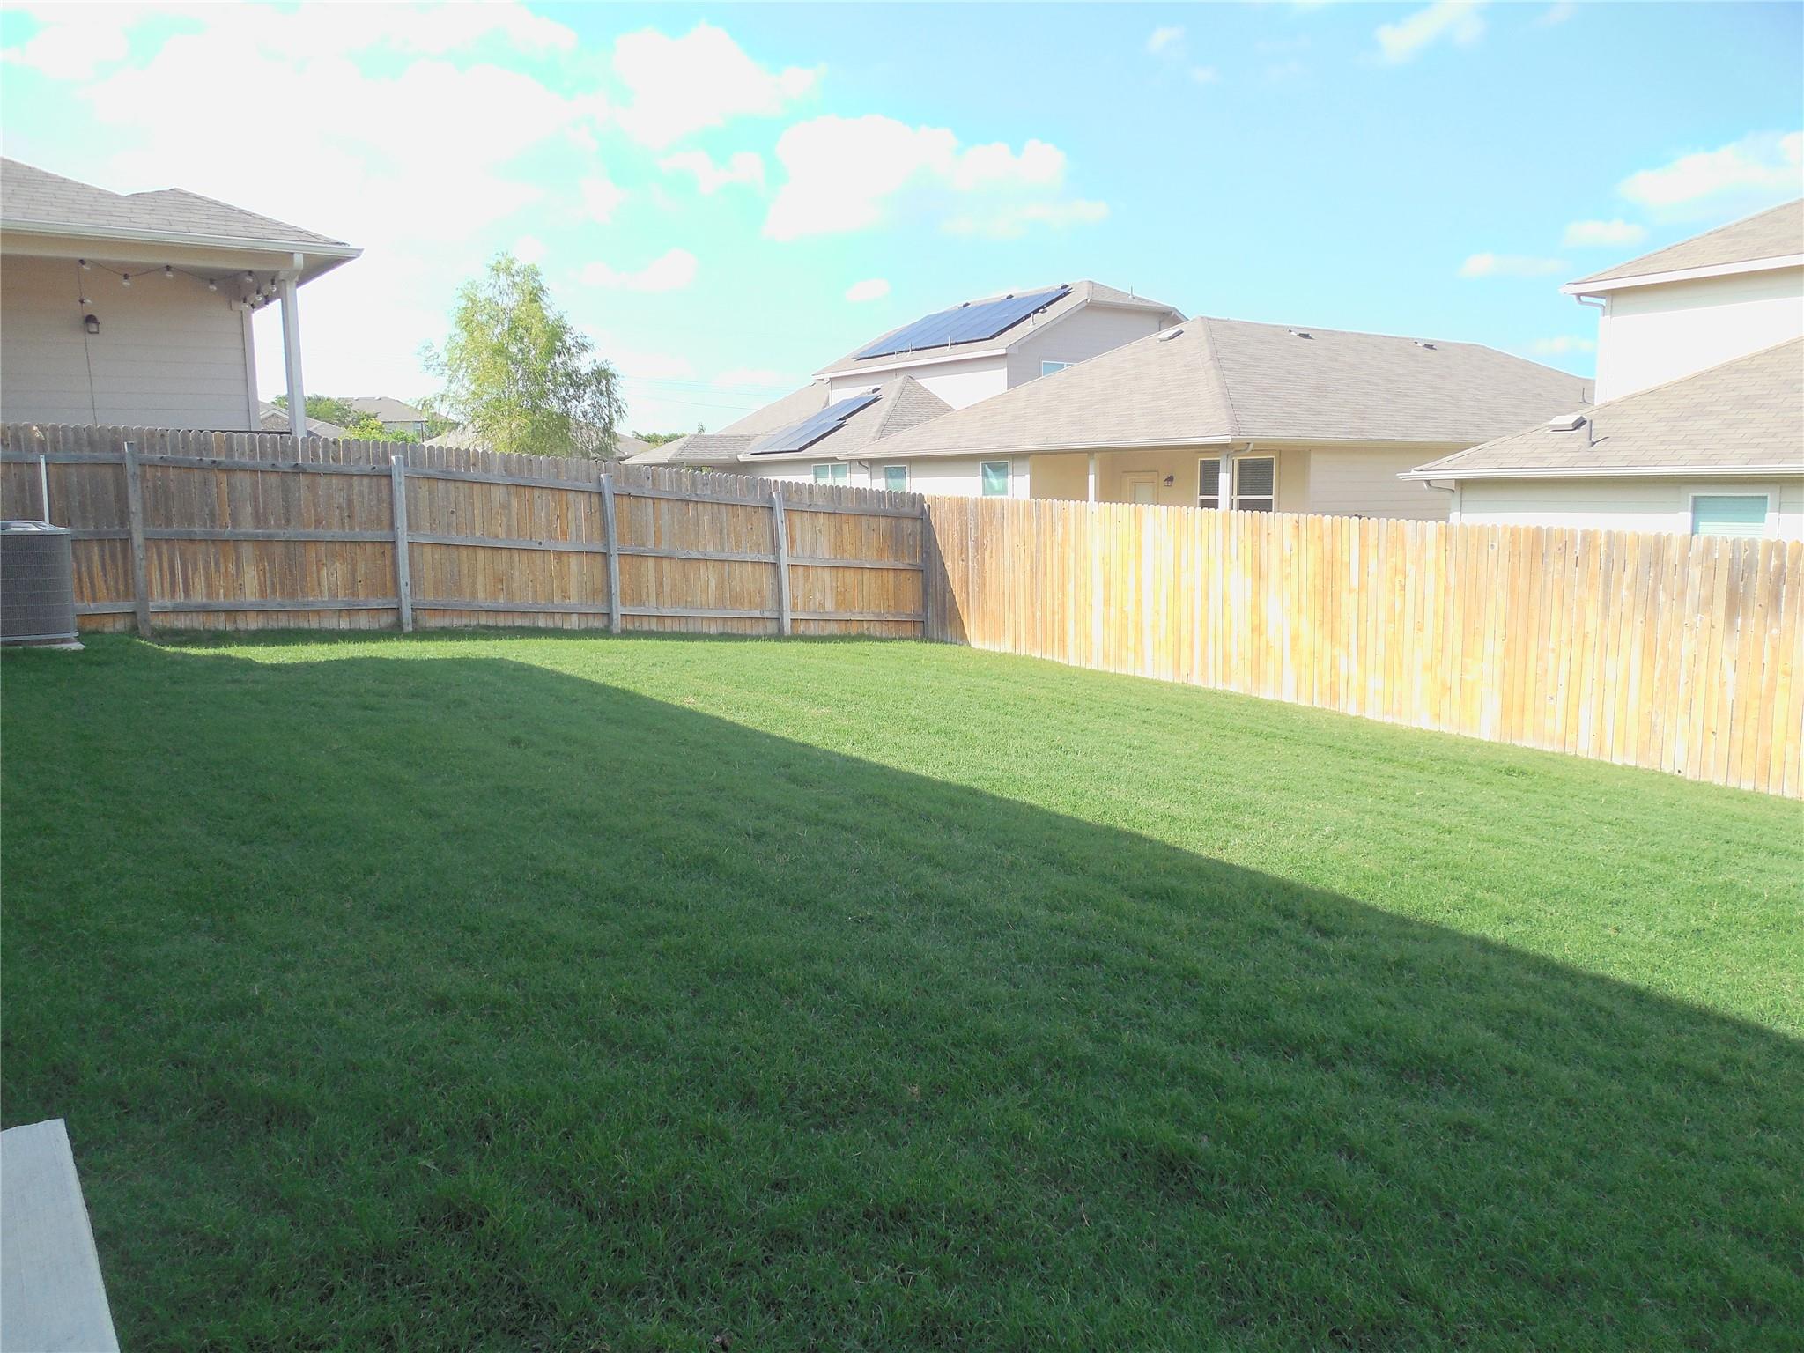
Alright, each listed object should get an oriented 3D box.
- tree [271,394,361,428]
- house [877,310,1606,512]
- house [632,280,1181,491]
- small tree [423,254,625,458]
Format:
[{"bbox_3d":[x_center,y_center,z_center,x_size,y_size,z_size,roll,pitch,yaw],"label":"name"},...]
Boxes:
[{"bbox_3d":[-33.516,-13.366,75.430,5.200,5.870,5.200,-4,9,-23],"label":"tree"},{"bbox_3d":[11.149,-5.964,33.387,22.400,5.650,12.500,-7,10,-35],"label":"house"},{"bbox_3d":[2.306,-9.020,45.134,19.000,8.250,12.600,-7,10,-35],"label":"house"},{"bbox_3d":[-8.387,-6.182,29.467,4.400,6.370,4.400,-3,9,-15],"label":"small tree"}]

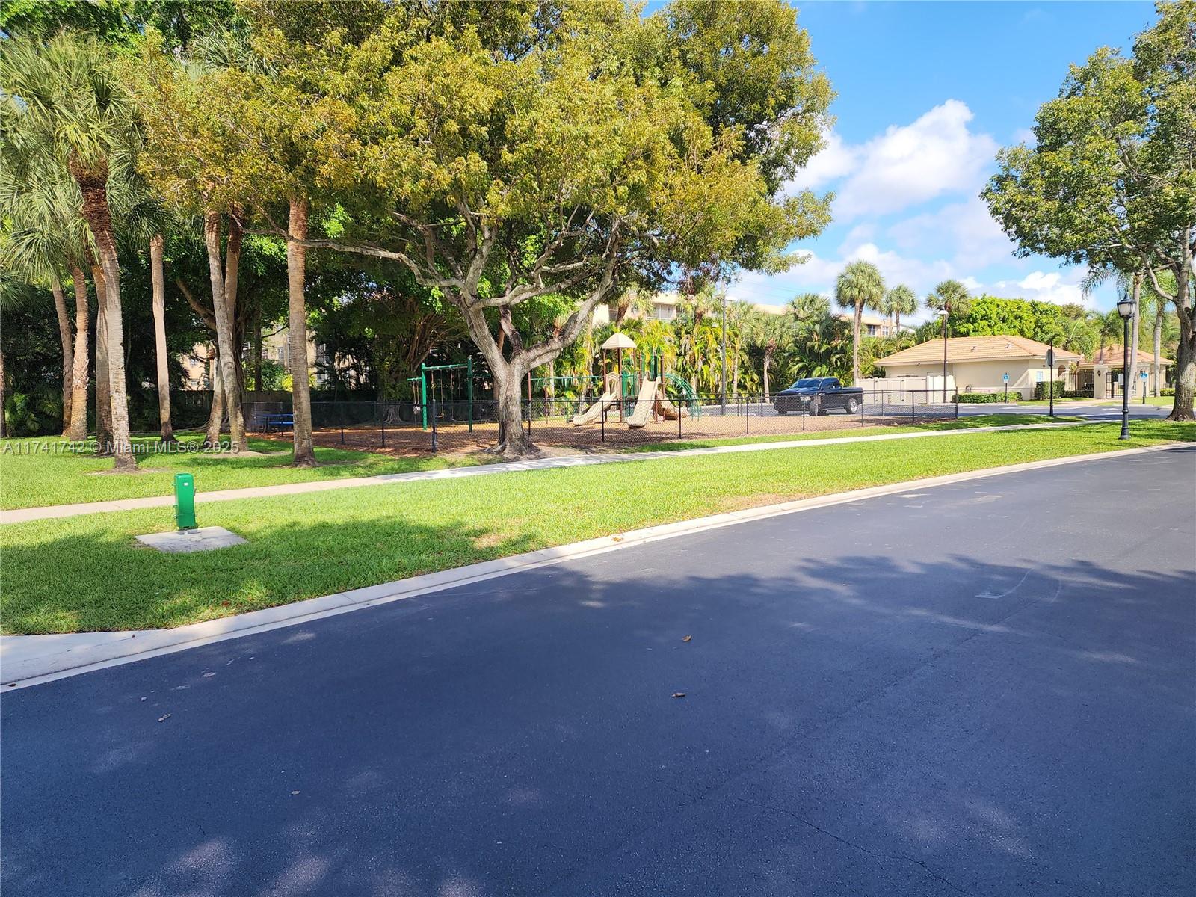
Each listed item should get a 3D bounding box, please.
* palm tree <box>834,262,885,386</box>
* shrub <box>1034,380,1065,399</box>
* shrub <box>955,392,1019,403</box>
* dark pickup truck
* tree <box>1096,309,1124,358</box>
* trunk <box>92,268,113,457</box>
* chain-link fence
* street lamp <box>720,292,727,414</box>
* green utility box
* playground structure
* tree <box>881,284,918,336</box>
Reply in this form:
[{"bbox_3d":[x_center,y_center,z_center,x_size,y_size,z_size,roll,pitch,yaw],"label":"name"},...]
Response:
[{"bbox_3d":[19.975,-9.073,61.000,3.900,10.600,3.900,-1,4,0],"label":"palm tree"},{"bbox_3d":[29.023,-3.718,51.000,1.600,1.200,1.400,2,4,40],"label":"shrub"},{"bbox_3d":[24.397,-3.145,50.000,3.900,0.680,0.950,2,5,45],"label":"shrub"},{"bbox_3d":[11.833,-2.787,42.326,5.700,1.920,2.000,-5,6,-44],"label":"dark pickup truck"},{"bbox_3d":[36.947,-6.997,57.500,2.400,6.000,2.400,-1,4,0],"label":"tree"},{"bbox_3d":[-13.998,-2.515,22.400,0.500,5.400,0.500,-1,4,0],"label":"trunk"},{"bbox_3d":[0.725,-1.464,33.672,24.500,1.400,16.500,-3,4,-37],"label":"chain-link fence"},{"bbox_3d":[6.927,-5.279,43.800,0.350,6.800,0.350,-1,4,0],"label":"street lamp"},{"bbox_3d":[-4.880,0.630,9.400,0.220,0.670,0.200,-3,4,-36],"label":"green utility box"},{"bbox_3d":[1.541,-3.139,35.058,5.800,4.100,4.600,-1,4,0],"label":"playground structure"},{"bbox_3d":[27.302,-9.651,72.000,3.200,10.300,3.200,-1,3,0],"label":"tree"}]

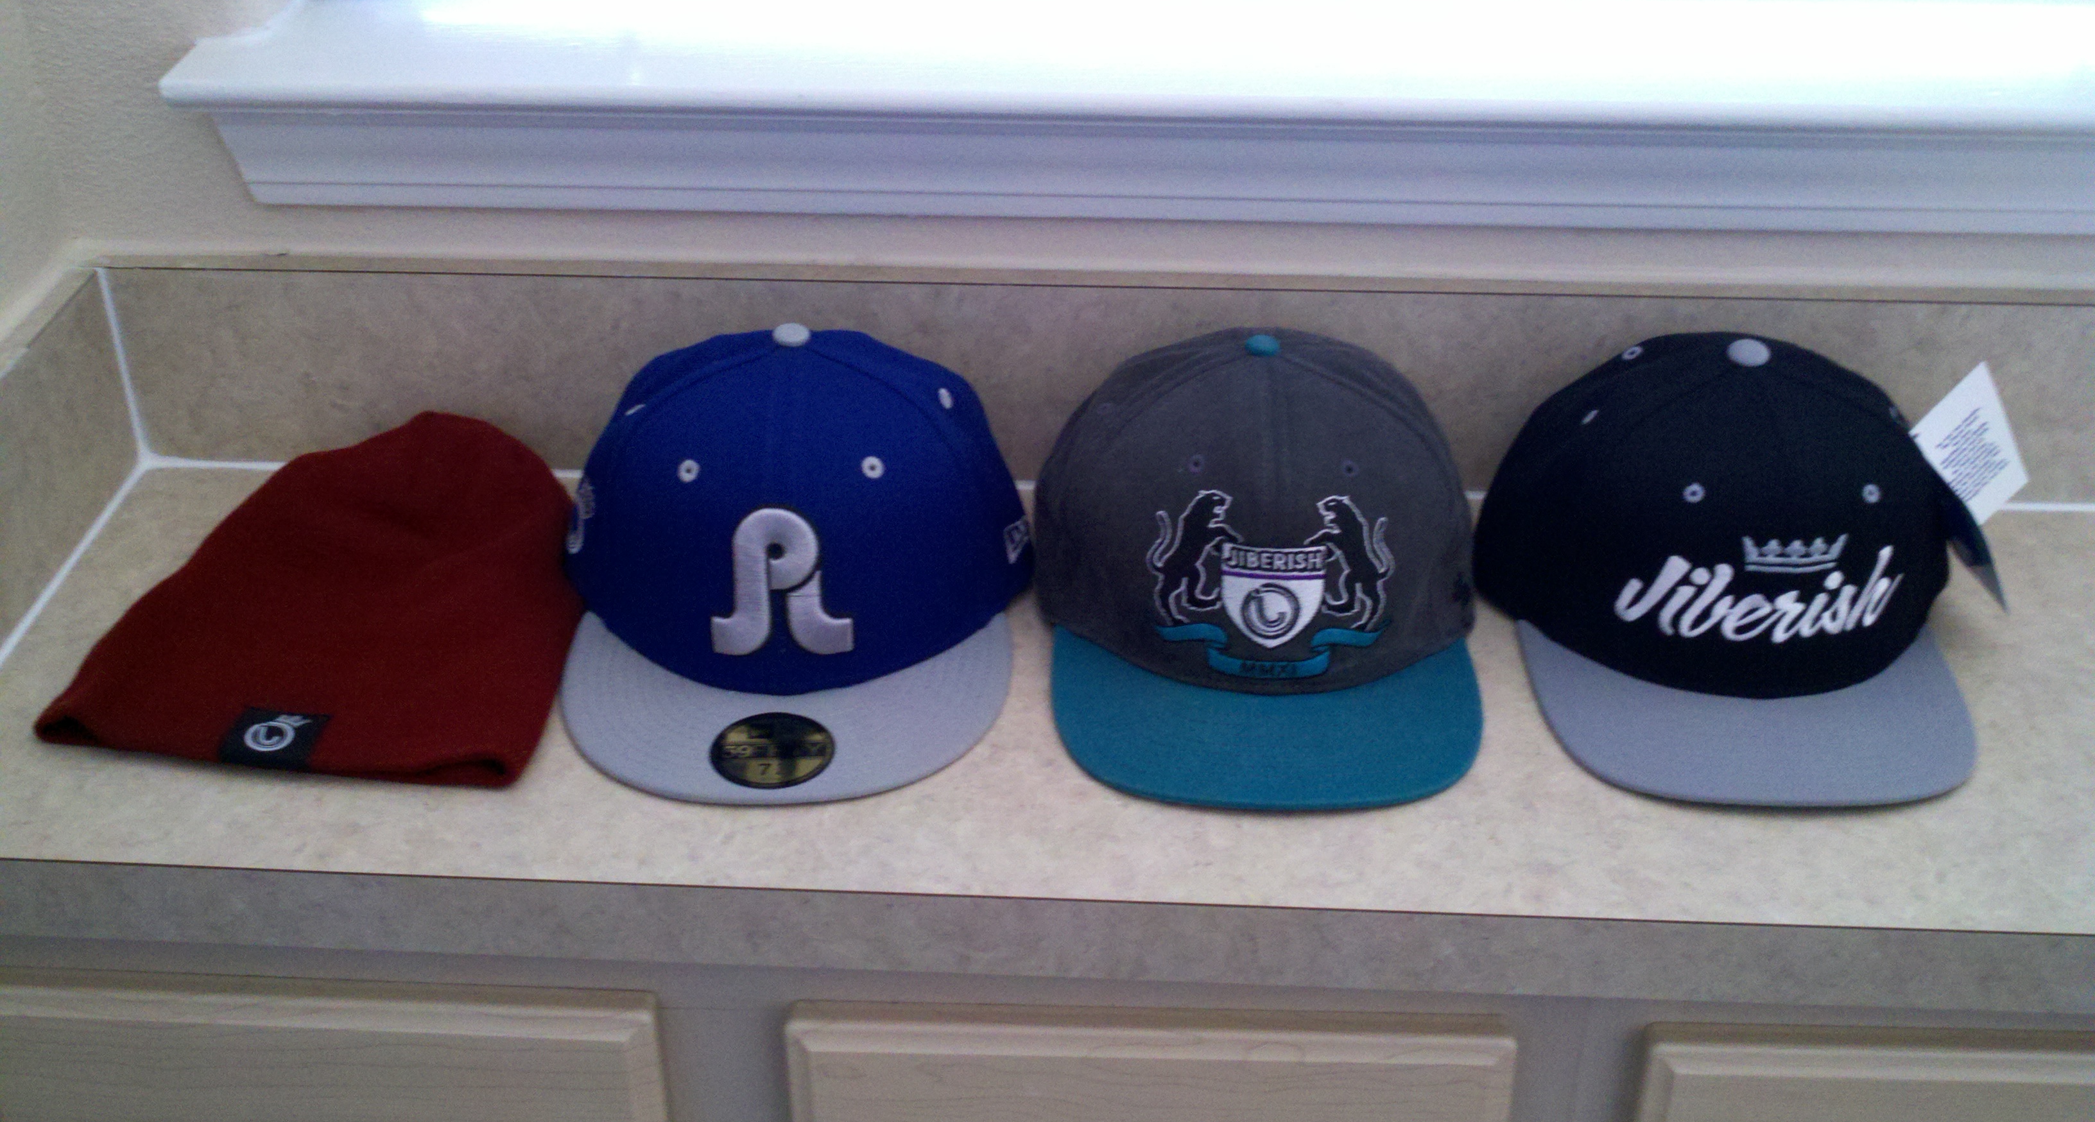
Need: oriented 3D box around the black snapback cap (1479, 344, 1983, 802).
[{"bbox_3d":[0.266,-0.018,0.846,0.186,0.120,0.250,1,31,2],"label":"black snapback cap"}]

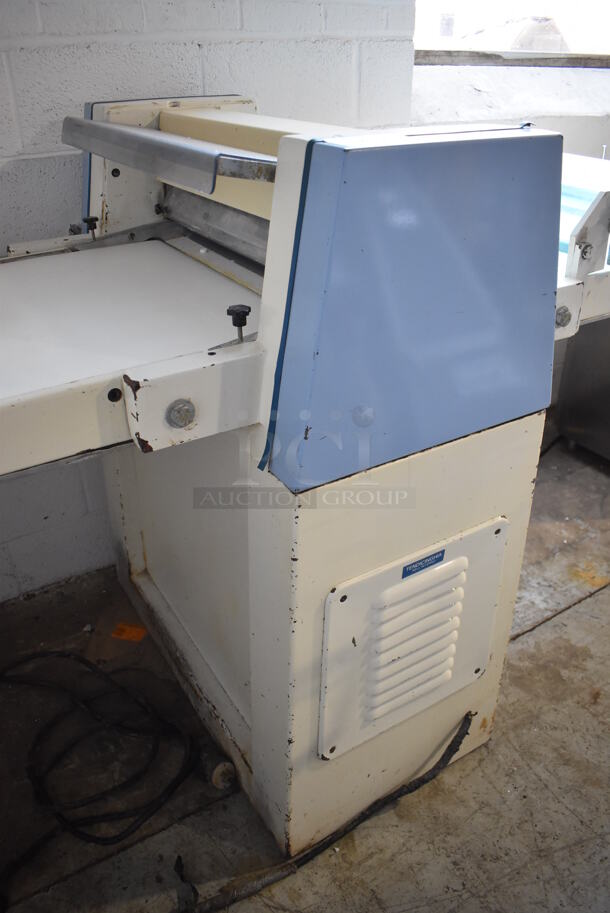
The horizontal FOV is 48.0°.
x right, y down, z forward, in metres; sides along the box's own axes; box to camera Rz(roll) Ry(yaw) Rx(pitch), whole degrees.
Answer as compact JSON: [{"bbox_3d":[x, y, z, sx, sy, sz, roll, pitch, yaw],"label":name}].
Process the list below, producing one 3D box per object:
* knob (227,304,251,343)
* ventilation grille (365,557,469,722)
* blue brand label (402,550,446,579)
[{"bbox_3d":[-0.073,-0.148,0.776,0.028,0.039,0.028,0,29,0],"label":"knob"},{"bbox_3d":[0.183,0.296,1.095,0.179,0.264,0.016,-17,33,-28],"label":"ventilation grille"},{"bbox_3d":[0.178,0.160,1.021,0.082,0.021,0.002,-17,33,-28],"label":"blue brand label"}]

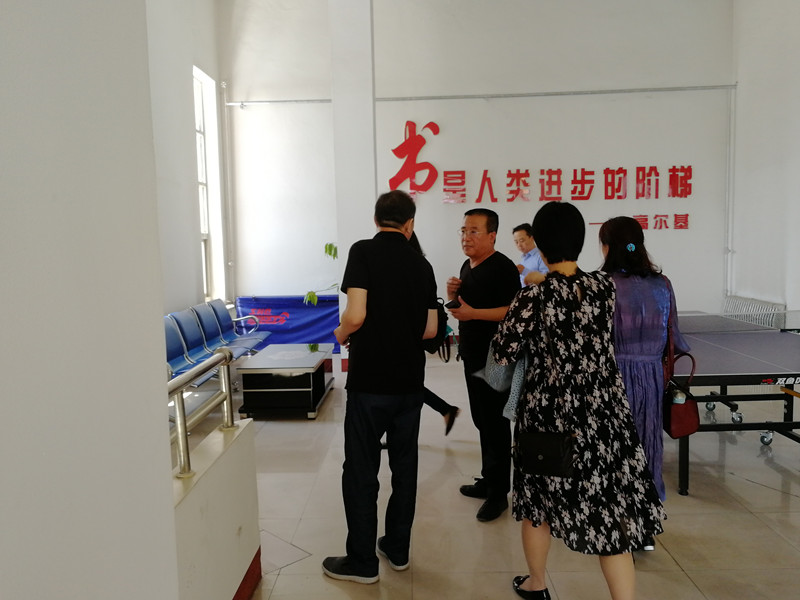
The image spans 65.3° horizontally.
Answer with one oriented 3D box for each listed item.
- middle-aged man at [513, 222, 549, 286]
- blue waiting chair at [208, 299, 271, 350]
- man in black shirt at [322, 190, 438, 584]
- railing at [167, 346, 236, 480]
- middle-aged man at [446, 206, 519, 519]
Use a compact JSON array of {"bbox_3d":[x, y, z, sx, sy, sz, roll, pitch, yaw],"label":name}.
[{"bbox_3d":[1.236,0.095,5.864,0.420,1.660,0.500,-7,7,-44],"label":"middle-aged man"},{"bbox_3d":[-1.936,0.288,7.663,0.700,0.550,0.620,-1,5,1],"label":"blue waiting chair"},{"bbox_3d":[-0.111,0.380,2.820,0.530,1.730,0.450,-2,5,-7],"label":"man in black shirt"},{"bbox_3d":[-0.735,0.403,2.320,0.100,0.340,0.760,-1,5,1],"label":"railing"},{"bbox_3d":[0.486,0.325,3.498,0.460,1.690,0.540,-6,7,-37],"label":"middle-aged man"}]

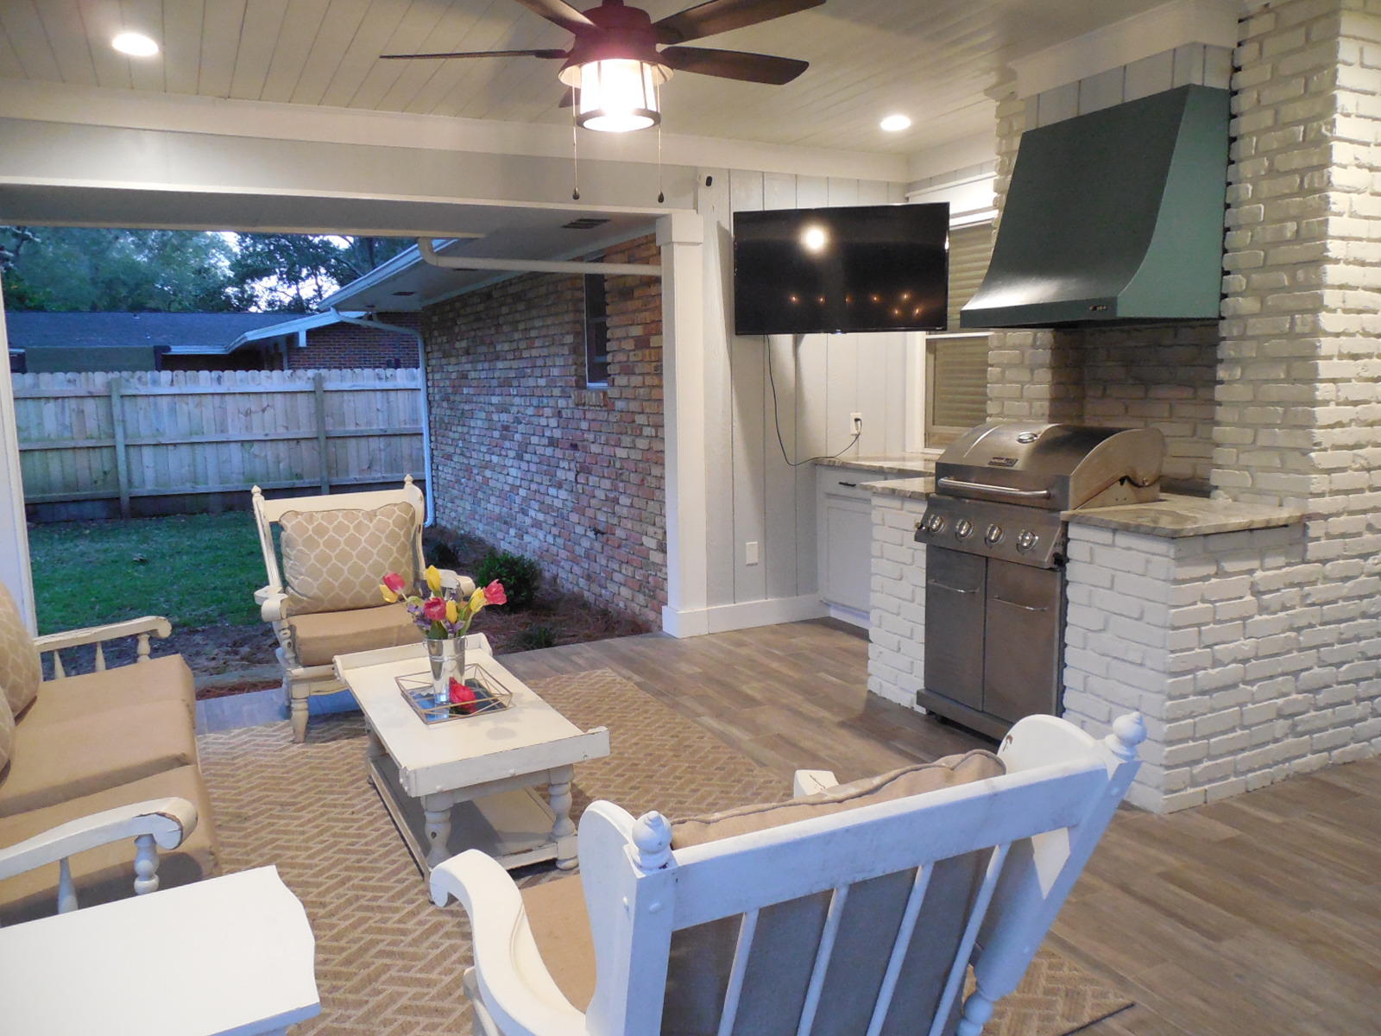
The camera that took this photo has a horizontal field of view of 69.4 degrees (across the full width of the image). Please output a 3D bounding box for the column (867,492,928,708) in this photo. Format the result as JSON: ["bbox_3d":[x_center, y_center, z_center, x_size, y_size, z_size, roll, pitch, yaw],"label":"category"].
[{"bbox_3d":[1.111,0.307,4.298,0.580,0.865,0.320,-6,10,-26],"label":"column"}]

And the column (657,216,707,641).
[{"bbox_3d":[-0.034,-0.449,5.196,0.190,2.150,0.165,-6,10,-26],"label":"column"}]

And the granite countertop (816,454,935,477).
[{"bbox_3d":[1.193,-0.268,5.076,0.620,0.038,1.160,-6,10,-26],"label":"granite countertop"}]

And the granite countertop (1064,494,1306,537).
[{"bbox_3d":[1.631,-0.001,3.291,0.650,0.038,0.455,-6,10,-26],"label":"granite countertop"}]

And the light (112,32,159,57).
[{"bbox_3d":[-1.825,-1.559,3.282,0.150,0.025,0.150,-6,10,-26],"label":"light"}]

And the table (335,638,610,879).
[{"bbox_3d":[-0.720,0.744,3.123,0.535,0.440,1.158,-6,10,-26],"label":"table"}]

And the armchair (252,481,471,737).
[{"bbox_3d":[-1.410,0.334,4.286,0.830,0.940,0.810,-6,10,-26],"label":"armchair"}]

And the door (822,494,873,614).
[{"bbox_3d":[0.849,0.191,5.257,0.025,0.595,0.480,-6,10,-26],"label":"door"}]

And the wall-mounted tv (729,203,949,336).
[{"bbox_3d":[0.750,-1.234,4.990,1.048,0.607,0.060,0,12,7],"label":"wall-mounted tv"}]

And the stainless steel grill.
[{"bbox_3d":[1.277,0.230,3.790,0.600,1.160,0.690,-6,10,-26],"label":"stainless steel grill"}]

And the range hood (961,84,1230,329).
[{"bbox_3d":[1.475,-1.075,3.605,0.640,0.755,0.740,-6,10,-26],"label":"range hood"}]

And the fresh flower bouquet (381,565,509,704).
[{"bbox_3d":[-0.756,0.350,2.991,0.330,0.410,0.300,-6,10,-26],"label":"fresh flower bouquet"}]

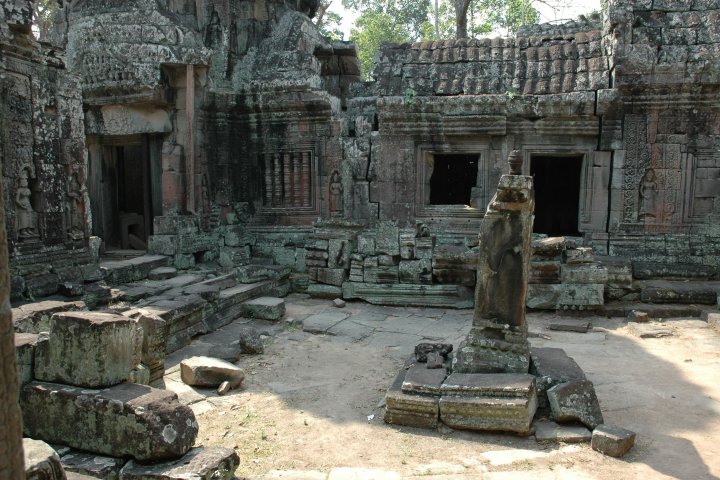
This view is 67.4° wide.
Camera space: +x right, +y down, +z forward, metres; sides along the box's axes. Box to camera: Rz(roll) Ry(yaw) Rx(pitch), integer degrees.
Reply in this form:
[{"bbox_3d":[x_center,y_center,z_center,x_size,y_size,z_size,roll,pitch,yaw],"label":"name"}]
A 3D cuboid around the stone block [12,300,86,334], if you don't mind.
[{"bbox_3d":[-3.980,1.023,6.584,0.520,0.350,1.300,0,4,7],"label":"stone block"}]

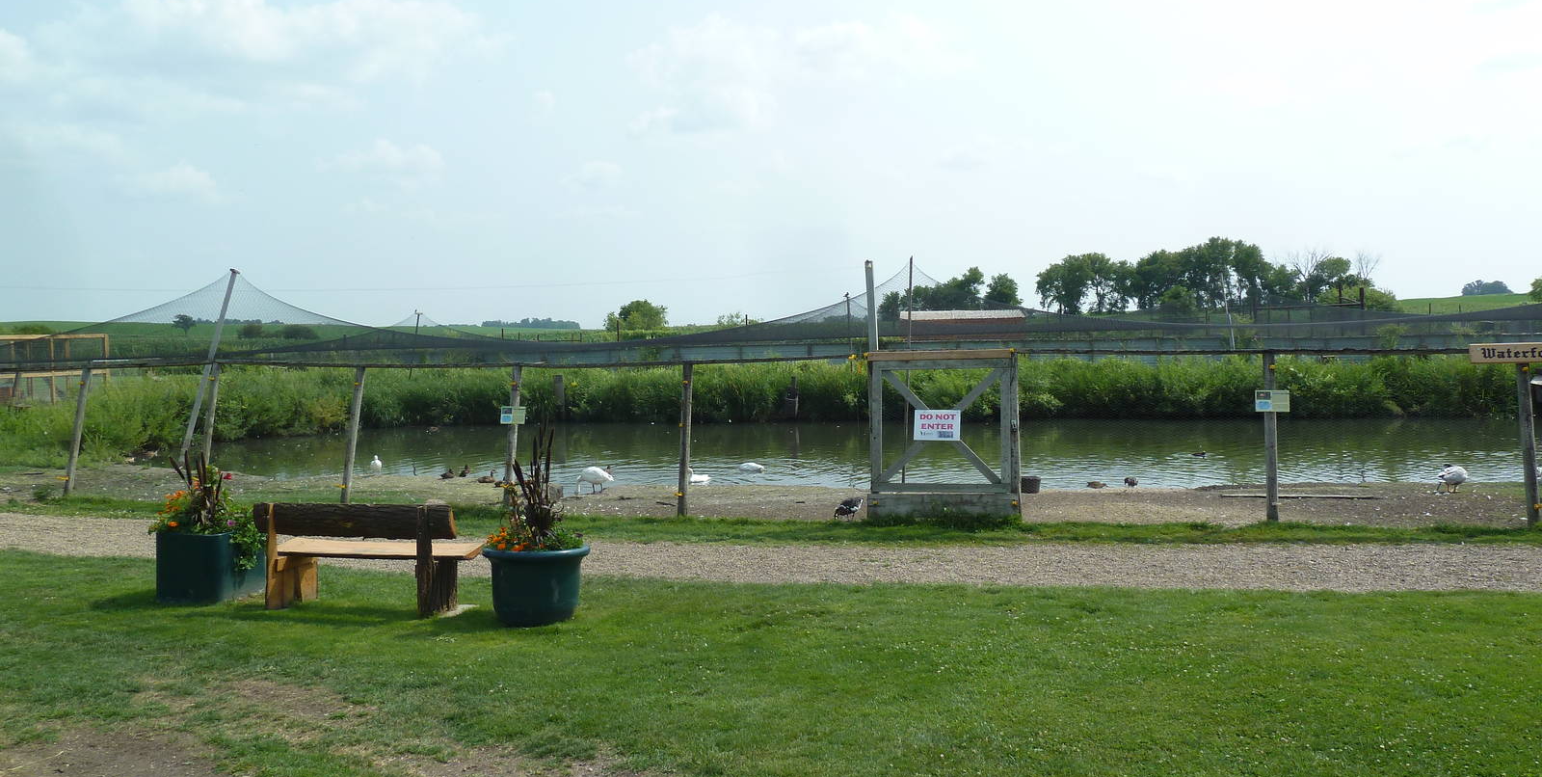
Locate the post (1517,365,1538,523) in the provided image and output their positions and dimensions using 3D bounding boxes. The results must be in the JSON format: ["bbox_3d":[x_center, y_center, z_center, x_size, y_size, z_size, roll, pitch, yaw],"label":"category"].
[{"bbox_3d":[8.805,0.623,12.950,0.137,2.020,0.137,-1,-2,0],"label":"post"}]

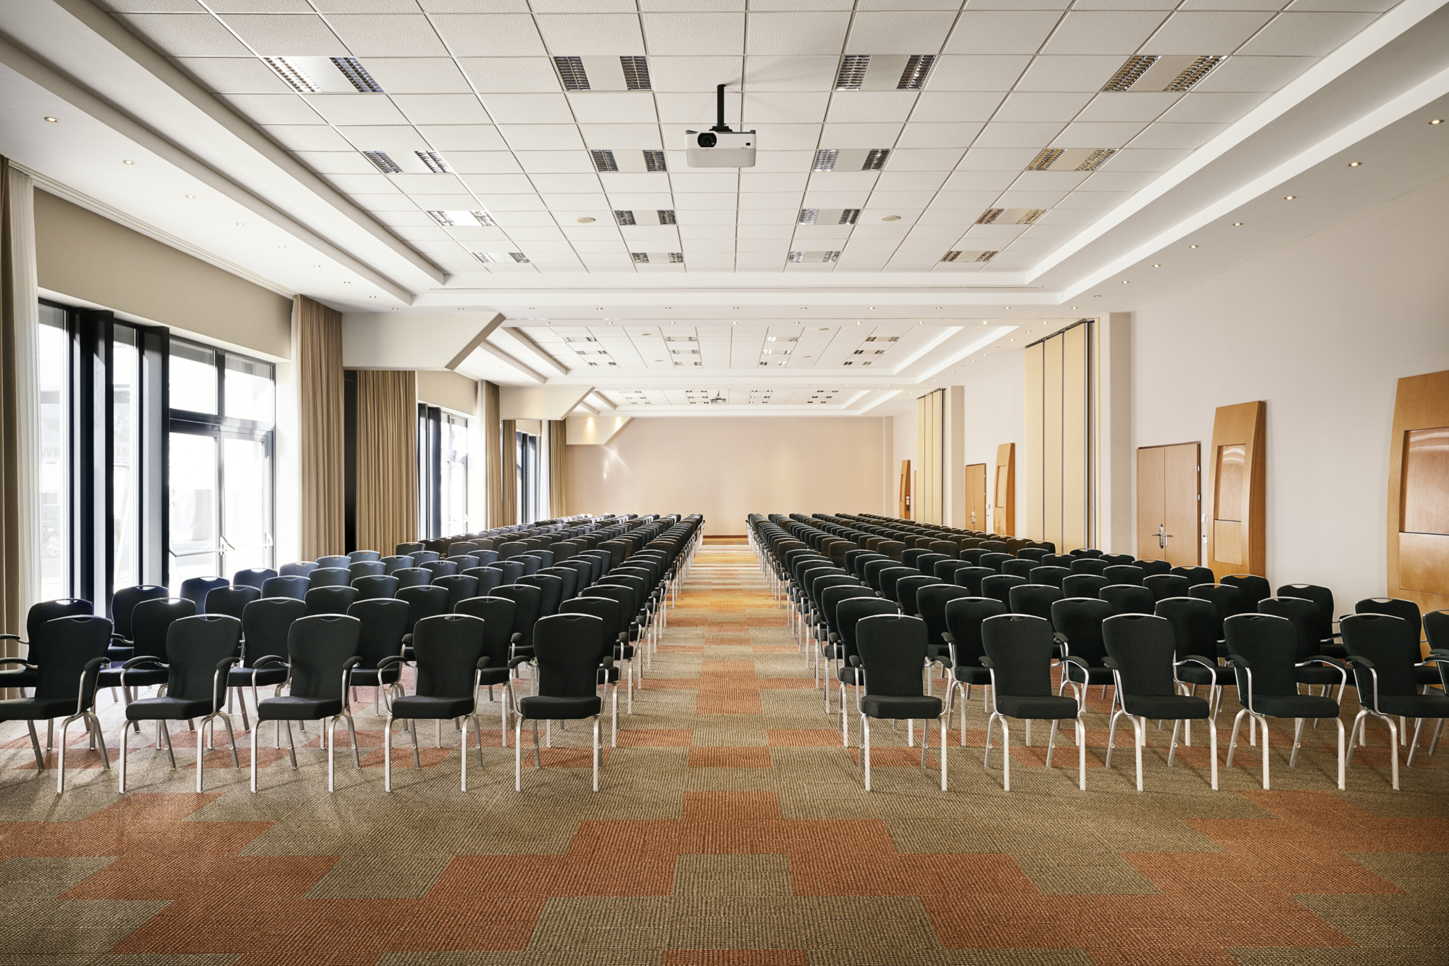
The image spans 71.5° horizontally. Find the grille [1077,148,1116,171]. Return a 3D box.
[{"bbox_3d":[3.105,-2.711,8.418,0.170,0.050,0.542,0,0,0],"label":"grille"}]

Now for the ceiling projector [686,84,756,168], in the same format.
[{"bbox_3d":[-0.029,-2.449,6.846,0.464,0.494,0.375,0,0,0],"label":"ceiling projector"}]

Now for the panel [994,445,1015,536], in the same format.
[{"bbox_3d":[5.800,0.528,20.816,0.170,2.640,0.970,0,-1,0],"label":"panel"}]

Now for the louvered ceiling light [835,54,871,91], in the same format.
[{"bbox_3d":[0.853,-2.735,6.660,0.170,0.060,0.570,0,0,0],"label":"louvered ceiling light"}]

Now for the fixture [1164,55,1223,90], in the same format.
[{"bbox_3d":[3.192,-2.798,6.850,0.150,0.060,0.590,0,-1,0],"label":"fixture"}]

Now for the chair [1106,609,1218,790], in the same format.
[{"bbox_3d":[2.463,1.217,5.706,0.580,0.905,0.570,0,-1,-2],"label":"chair"}]

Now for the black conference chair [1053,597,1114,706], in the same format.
[{"bbox_3d":[2.520,1.255,6.843,0.580,0.925,0.570,0,0,0],"label":"black conference chair"}]

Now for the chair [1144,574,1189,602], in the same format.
[{"bbox_3d":[3.941,1.277,8.660,0.575,0.923,0.570,0,-1,0],"label":"chair"}]

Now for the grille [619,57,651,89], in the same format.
[{"bbox_3d":[-0.603,-2.818,6.933,0.168,0.050,0.560,0,0,0],"label":"grille"}]

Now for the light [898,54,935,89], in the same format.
[{"bbox_3d":[1.316,-2.827,6.931,0.168,0.050,0.560,0,0,0],"label":"light"}]

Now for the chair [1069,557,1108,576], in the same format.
[{"bbox_3d":[3.934,1.267,10.553,0.580,0.913,0.585,0,0,0],"label":"chair"}]

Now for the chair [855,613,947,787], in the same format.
[{"bbox_3d":[1.009,1.246,5.812,0.580,0.913,0.585,0,0,0],"label":"chair"}]

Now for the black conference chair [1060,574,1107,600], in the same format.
[{"bbox_3d":[3.198,1.257,8.649,0.580,0.913,0.585,0,0,0],"label":"black conference chair"}]

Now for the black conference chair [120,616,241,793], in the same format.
[{"bbox_3d":[-3.150,1.272,5.897,0.580,0.925,0.570,0,0,0],"label":"black conference chair"}]

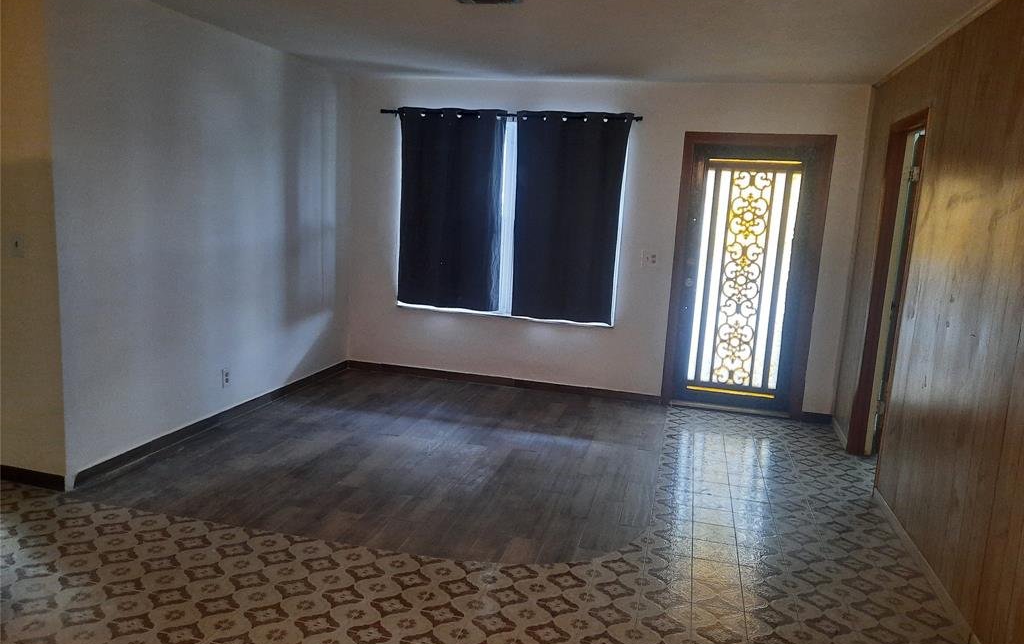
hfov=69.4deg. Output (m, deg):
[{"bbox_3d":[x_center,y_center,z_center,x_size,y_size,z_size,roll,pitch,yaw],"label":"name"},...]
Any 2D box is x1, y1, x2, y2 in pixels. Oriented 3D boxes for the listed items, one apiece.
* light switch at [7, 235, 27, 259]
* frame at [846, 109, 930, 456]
[{"bbox_3d":[-2.344,-0.360,3.502,0.082,0.113,0.015,5,9,13],"label":"light switch"},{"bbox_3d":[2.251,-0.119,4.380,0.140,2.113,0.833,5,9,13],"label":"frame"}]

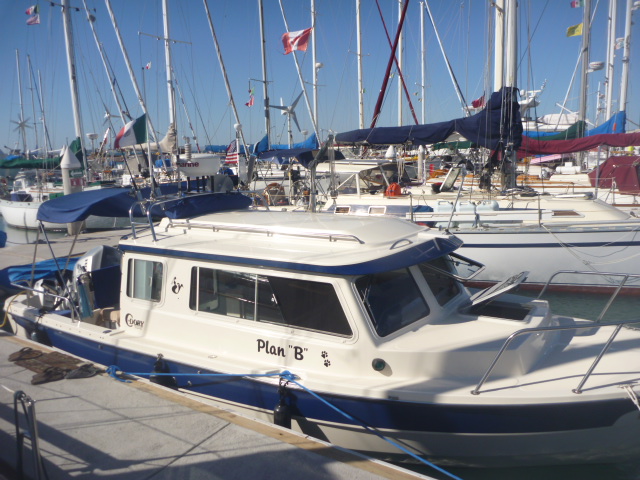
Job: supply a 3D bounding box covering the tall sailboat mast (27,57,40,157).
[{"bbox_3d":[-31.277,-14.341,56.514,0.200,11.195,0.200,-1,10,0],"label":"tall sailboat mast"}]

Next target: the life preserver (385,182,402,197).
[{"bbox_3d":[1.732,-1.190,12.200,0.420,0.340,0.220,5,11,27],"label":"life preserver"}]

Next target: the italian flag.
[{"bbox_3d":[-2.031,-1.163,5.550,0.360,0.350,0.120,-1,10,0],"label":"italian flag"}]

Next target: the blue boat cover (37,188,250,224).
[{"bbox_3d":[-2.202,-0.502,6.792,2.150,0.420,1.750,5,11,27],"label":"blue boat cover"}]

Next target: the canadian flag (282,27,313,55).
[{"bbox_3d":[-0.561,-4.971,12.900,0.740,0.640,0.200,-1,10,0],"label":"canadian flag"}]

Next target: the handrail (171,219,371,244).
[{"bbox_3d":[-0.646,-0.088,5.428,2.400,0.110,0.070,5,11,28],"label":"handrail"}]

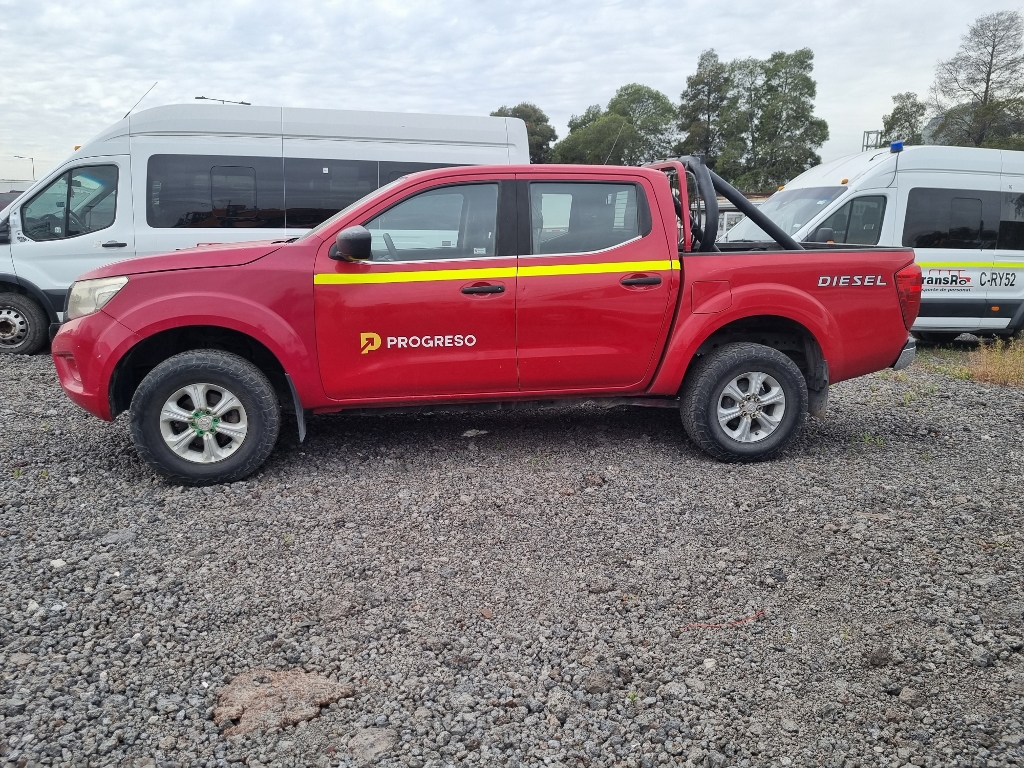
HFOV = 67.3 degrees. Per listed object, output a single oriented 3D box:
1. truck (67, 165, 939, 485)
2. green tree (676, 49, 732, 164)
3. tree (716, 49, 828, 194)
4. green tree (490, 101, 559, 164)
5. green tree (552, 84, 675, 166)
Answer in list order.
[{"bbox_3d":[-0.102,-0.556,5.150,5.270,1.850,1.920,-1,13,-10],"label":"truck"},{"bbox_3d":[9.827,-12.269,40.264,3.640,9.890,3.640,1,12,0],"label":"green tree"},{"bbox_3d":[12.872,-11.928,39.303,6.300,9.750,6.300,1,12,0],"label":"tree"},{"bbox_3d":[0.397,-11.648,42.486,4.470,7.400,4.470,1,12,0],"label":"green tree"},{"bbox_3d":[5.155,-11.469,40.459,6.720,8.090,6.720,1,12,0],"label":"green tree"}]

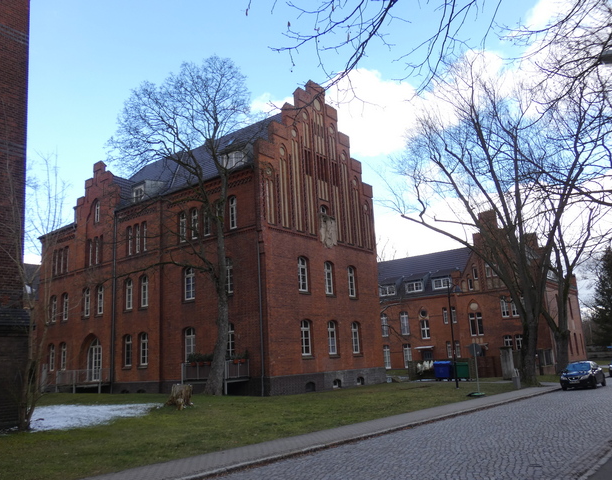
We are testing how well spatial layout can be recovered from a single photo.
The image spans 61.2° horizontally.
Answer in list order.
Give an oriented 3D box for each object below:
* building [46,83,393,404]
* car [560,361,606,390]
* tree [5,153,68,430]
[{"bbox_3d":[-9.291,1.460,44.265,27.368,21.894,13.661,-12,-15,35],"label":"building"},{"bbox_3d":[16.400,8.000,30.600,1.760,1.450,4.200,-14,-16,39],"label":"car"},{"bbox_3d":[-7.798,1.149,14.800,1.900,8.100,1.900,3,-14,-28],"label":"tree"}]

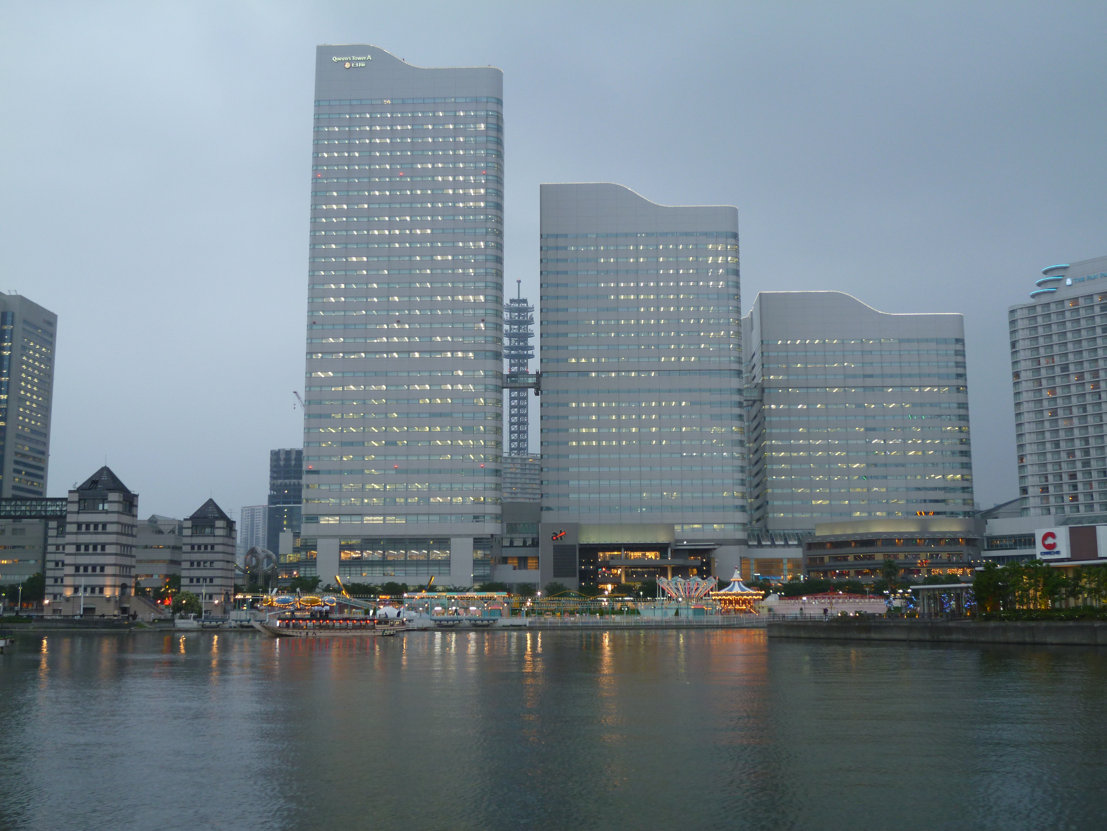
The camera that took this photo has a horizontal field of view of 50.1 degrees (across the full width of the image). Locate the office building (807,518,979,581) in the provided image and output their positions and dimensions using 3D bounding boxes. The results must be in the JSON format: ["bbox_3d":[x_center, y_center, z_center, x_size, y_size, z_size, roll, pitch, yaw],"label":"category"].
[{"bbox_3d":[105.533,46.060,371.231,48.000,27.150,30.000,-2,-9,9],"label":"office building"}]

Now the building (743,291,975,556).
[{"bbox_3d":[107.629,7.782,432.826,73.000,99.000,46.000,0,-9,2],"label":"building"}]

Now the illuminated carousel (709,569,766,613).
[{"bbox_3d":[35.625,34.054,229.471,10.700,9.100,10.700,0,-9,0],"label":"illuminated carousel"}]

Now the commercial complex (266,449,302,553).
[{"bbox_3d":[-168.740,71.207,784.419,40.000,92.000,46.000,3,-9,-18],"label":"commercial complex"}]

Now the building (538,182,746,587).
[{"bbox_3d":[29.182,-4.911,404.475,66.000,138.500,46.000,0,-9,2],"label":"building"}]

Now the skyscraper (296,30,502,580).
[{"bbox_3d":[-42.915,-25.939,373.384,57.500,171.800,45.000,-1,-9,2],"label":"skyscraper"}]

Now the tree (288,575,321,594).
[{"bbox_3d":[-62.440,43.660,296.849,8.400,7.200,8.000,0,-9,0],"label":"tree"}]

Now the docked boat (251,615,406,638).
[{"bbox_3d":[-31.443,29.683,165.940,21.750,3.320,4.500,-1,-9,4],"label":"docked boat"}]

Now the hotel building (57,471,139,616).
[{"bbox_3d":[-89.665,25.021,236.245,10.800,29.650,10.000,-1,-9,2],"label":"hotel building"}]

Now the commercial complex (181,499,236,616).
[{"bbox_3d":[-85.066,34.847,294.423,10.800,27.980,10.000,-1,-9,2],"label":"commercial complex"}]

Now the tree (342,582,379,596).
[{"bbox_3d":[-49.455,46.358,302.513,8.800,7.300,7.800,-1,-9,2],"label":"tree"}]

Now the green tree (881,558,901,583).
[{"bbox_3d":[59.848,30.173,209.801,3.500,9.680,3.500,-1,-9,2],"label":"green tree"}]

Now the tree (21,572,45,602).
[{"bbox_3d":[-133.579,45.642,304.722,6.800,10.350,6.500,-1,-9,2],"label":"tree"}]

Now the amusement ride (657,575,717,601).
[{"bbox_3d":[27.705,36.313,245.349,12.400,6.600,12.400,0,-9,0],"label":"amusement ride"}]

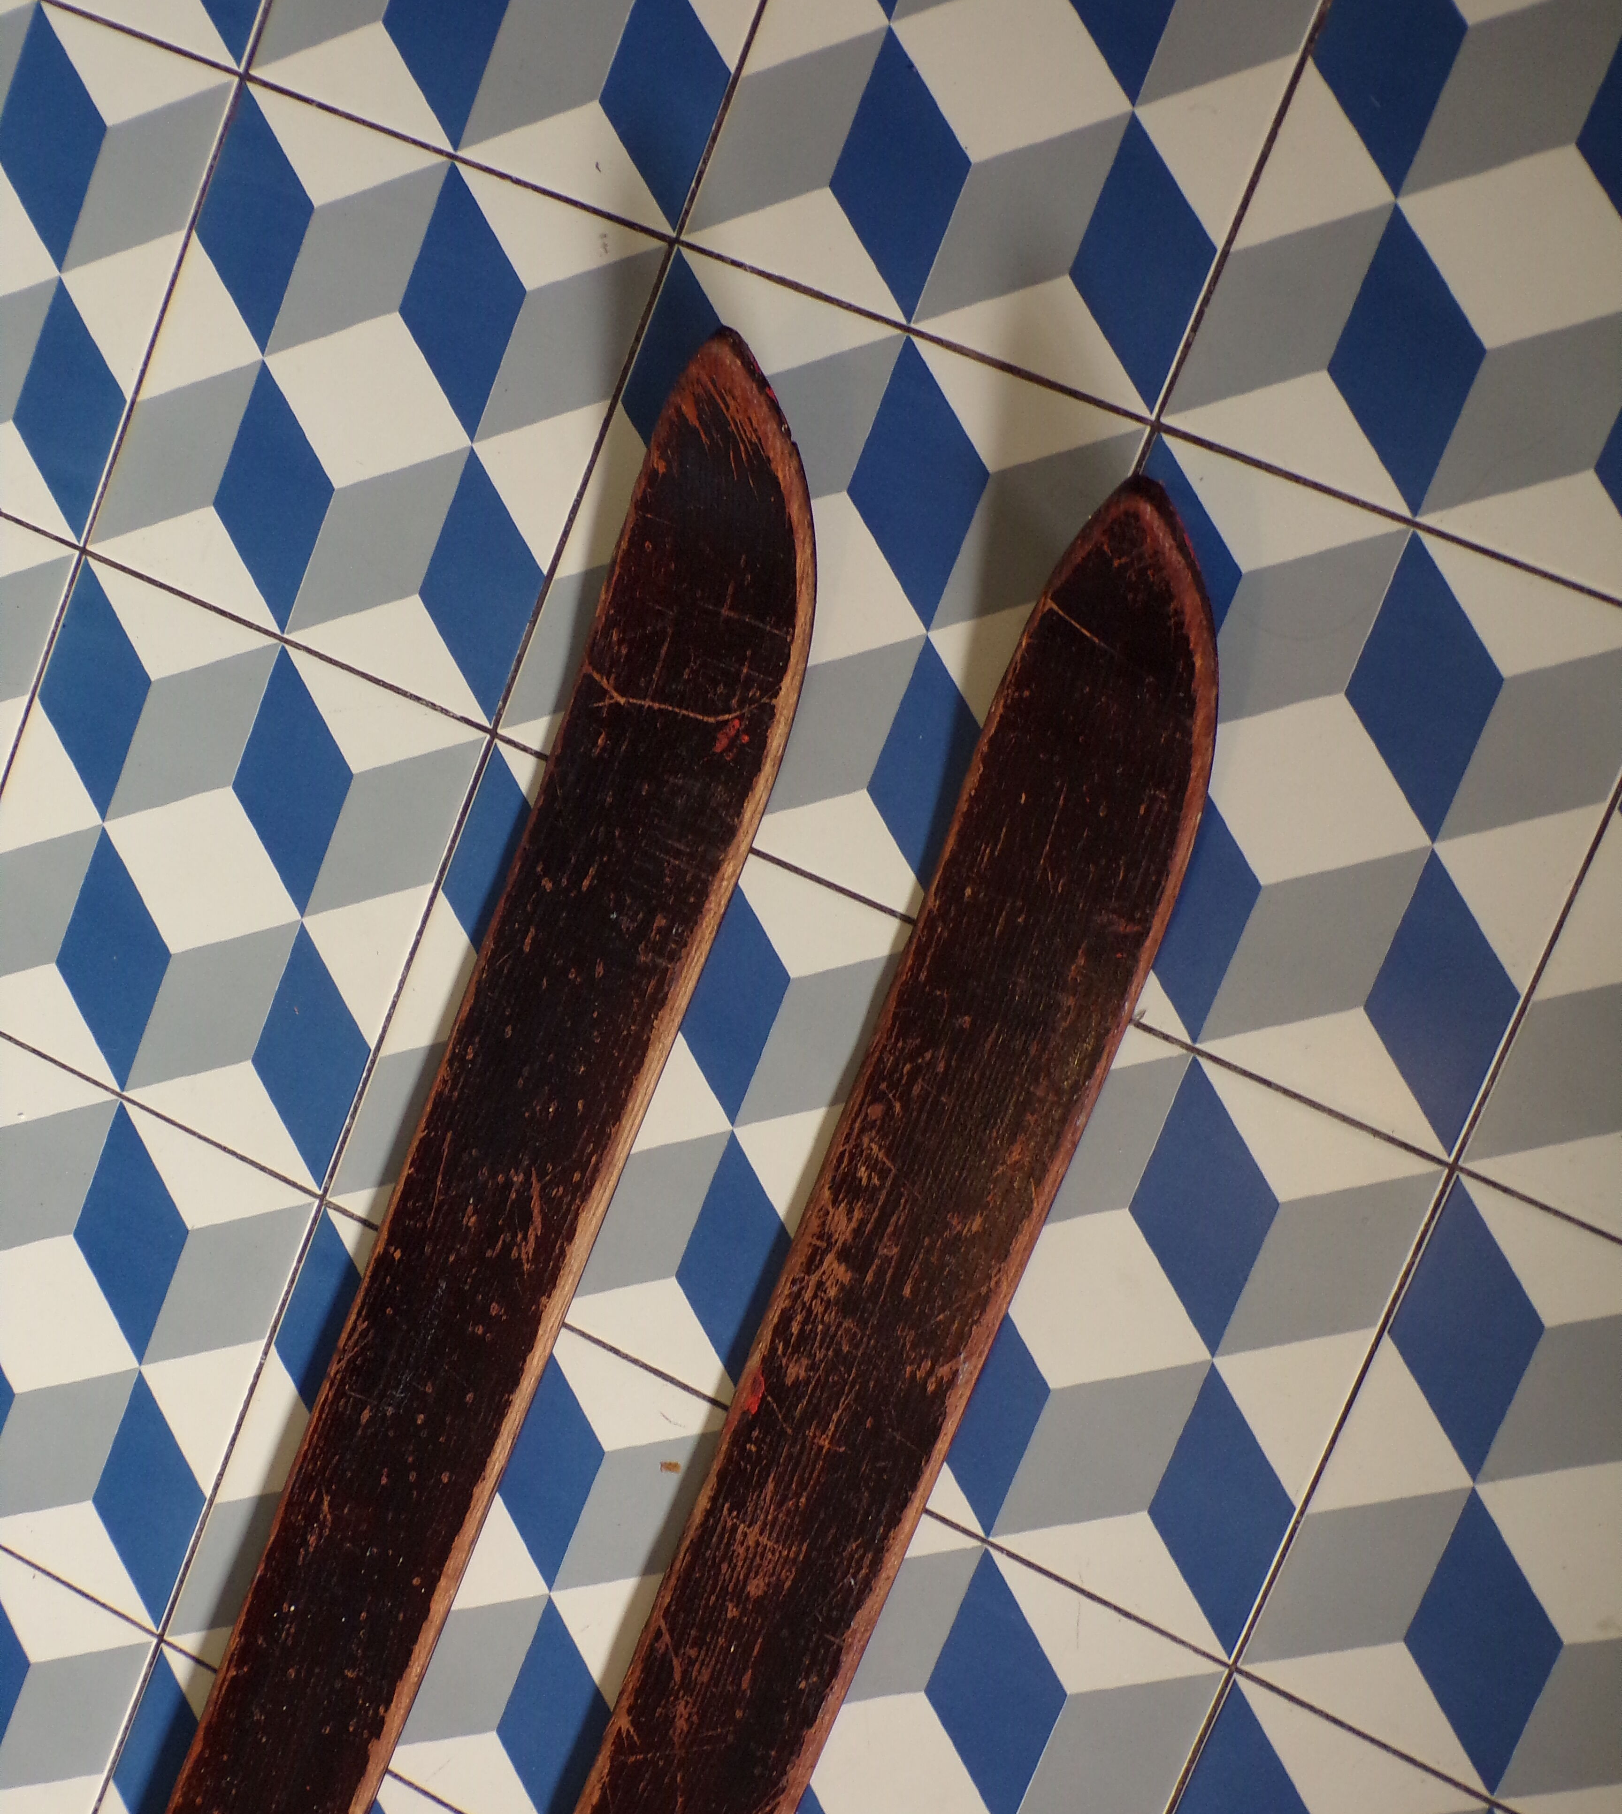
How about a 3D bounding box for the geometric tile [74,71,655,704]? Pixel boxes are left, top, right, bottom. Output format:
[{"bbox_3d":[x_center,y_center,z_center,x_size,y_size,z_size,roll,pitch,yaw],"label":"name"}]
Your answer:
[{"bbox_3d":[-0.176,-0.201,1.055,0.200,0.009,0.200,24,100,16],"label":"geometric tile"}]

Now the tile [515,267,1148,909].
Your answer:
[{"bbox_3d":[0.001,-0.121,0.999,0.200,0.009,0.200,24,100,16],"label":"tile"}]

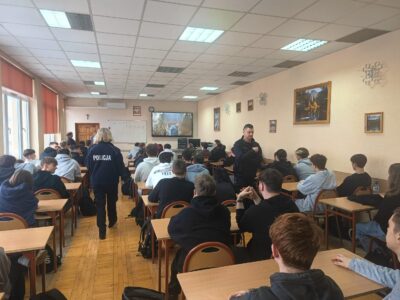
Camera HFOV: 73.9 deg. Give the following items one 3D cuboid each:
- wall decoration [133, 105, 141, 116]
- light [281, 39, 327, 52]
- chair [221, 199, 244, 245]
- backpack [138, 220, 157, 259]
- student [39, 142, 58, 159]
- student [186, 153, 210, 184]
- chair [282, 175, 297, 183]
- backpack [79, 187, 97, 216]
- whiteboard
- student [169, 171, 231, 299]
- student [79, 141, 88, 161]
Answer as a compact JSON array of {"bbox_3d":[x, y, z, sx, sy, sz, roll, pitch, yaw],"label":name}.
[{"bbox_3d":[-2.858,-1.766,12.110,0.340,0.440,0.030,-2,4,-17],"label":"wall decoration"},{"bbox_3d":[1.748,-1.784,4.494,0.600,0.080,0.600,-2,4,-17],"label":"light"},{"bbox_3d":[0.308,0.997,3.340,0.410,0.840,0.480,-1,4,-17],"label":"chair"},{"bbox_3d":[-0.691,1.144,3.498,0.240,0.490,0.300,-1,4,-17],"label":"backpack"},{"bbox_3d":[-3.434,0.555,6.111,0.520,1.340,0.720,-1,4,-5],"label":"student"},{"bbox_3d":[-0.071,0.686,4.492,0.500,1.300,0.780,-1,4,-17],"label":"student"},{"bbox_3d":[1.552,0.873,5.048,0.410,0.840,0.480,-1,4,-17],"label":"chair"},{"bbox_3d":[-2.119,0.992,5.077,0.270,0.500,0.340,-2,4,-17],"label":"backpack"},{"bbox_3d":[-3.349,-0.818,12.306,1.720,1.060,0.040,-2,5,-17],"label":"whiteboard"},{"bbox_3d":[0.013,0.848,2.333,0.520,1.280,0.760,-1,4,-17],"label":"student"},{"bbox_3d":[-3.297,0.467,7.505,0.500,1.330,0.780,-1,4,-17],"label":"student"}]

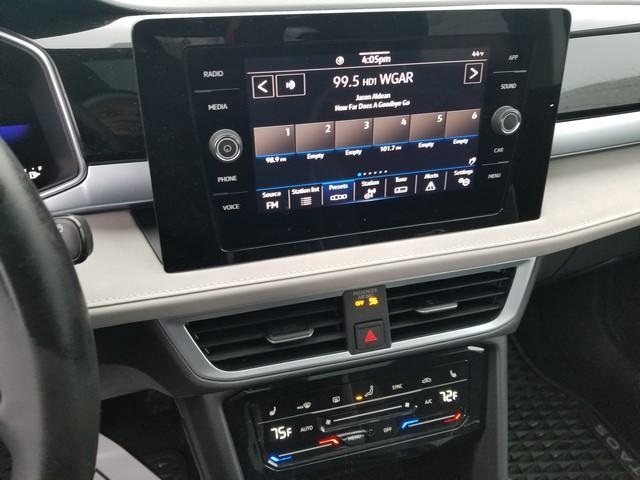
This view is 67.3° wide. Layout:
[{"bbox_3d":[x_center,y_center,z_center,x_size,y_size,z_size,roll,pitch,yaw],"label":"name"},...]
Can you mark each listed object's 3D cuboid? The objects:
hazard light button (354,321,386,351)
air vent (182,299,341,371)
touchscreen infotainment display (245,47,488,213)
[{"bbox_3d":[0.043,0.079,0.414,0.026,0.025,0.010,-7,14,-13],"label":"hazard light button"},{"bbox_3d":[-0.042,0.076,0.407,0.131,0.052,0.030,-7,15,-13],"label":"air vent"},{"bbox_3d":[0.037,-0.079,0.347,0.174,0.104,0.010,-7,23,-13],"label":"touchscreen infotainment display"}]

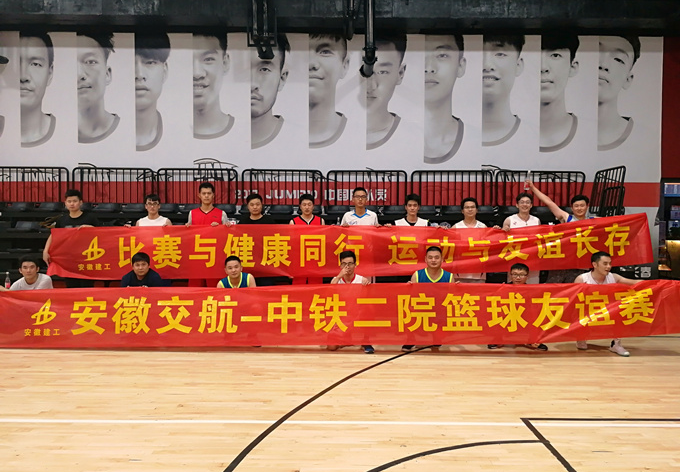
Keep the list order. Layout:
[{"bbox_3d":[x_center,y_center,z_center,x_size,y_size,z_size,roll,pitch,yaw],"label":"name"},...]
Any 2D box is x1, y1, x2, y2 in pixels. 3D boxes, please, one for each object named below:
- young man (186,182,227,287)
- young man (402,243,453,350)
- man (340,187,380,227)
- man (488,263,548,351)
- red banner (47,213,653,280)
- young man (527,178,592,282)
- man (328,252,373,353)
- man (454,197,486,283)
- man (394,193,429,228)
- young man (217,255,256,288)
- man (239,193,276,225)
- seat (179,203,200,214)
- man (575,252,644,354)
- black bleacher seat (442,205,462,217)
[{"bbox_3d":[-1.636,0.277,6.500,0.540,1.890,0.360,0,1,-5],"label":"young man"},{"bbox_3d":[0.996,0.689,5.998,0.640,1.147,0.720,0,2,0],"label":"young man"},{"bbox_3d":[0.243,0.325,6.515,0.580,1.837,0.380,0,2,0],"label":"man"},{"bbox_3d":[2.019,0.773,6.000,0.640,0.942,0.620,0,1,6],"label":"man"},{"bbox_3d":[0.136,0.122,6.258,7.129,0.767,0.220,0,2,0],"label":"red banner"},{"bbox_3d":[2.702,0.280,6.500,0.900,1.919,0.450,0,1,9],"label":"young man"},{"bbox_3d":[0.116,0.694,5.880,0.560,1.088,0.620,0,1,0],"label":"man"},{"bbox_3d":[1.582,0.390,6.467,0.620,1.715,0.380,0,2,0],"label":"man"},{"bbox_3d":[0.878,0.371,6.467,0.600,1.750,0.380,0,2,0],"label":"man"},{"bbox_3d":[-1.184,0.742,6.080,0.620,1.028,0.720,0,2,0],"label":"young man"},{"bbox_3d":[-1.015,0.363,6.467,0.580,1.759,0.380,0,2,0],"label":"man"},{"bbox_3d":[-2.469,-0.467,9.000,0.430,0.240,0.380,0,1,0],"label":"seat"},{"bbox_3d":[2.968,0.723,5.929,0.800,1.091,0.700,0,2,-15],"label":"man"},{"bbox_3d":[1.926,-0.416,9.000,0.430,0.240,0.380,0,1,0],"label":"black bleacher seat"}]

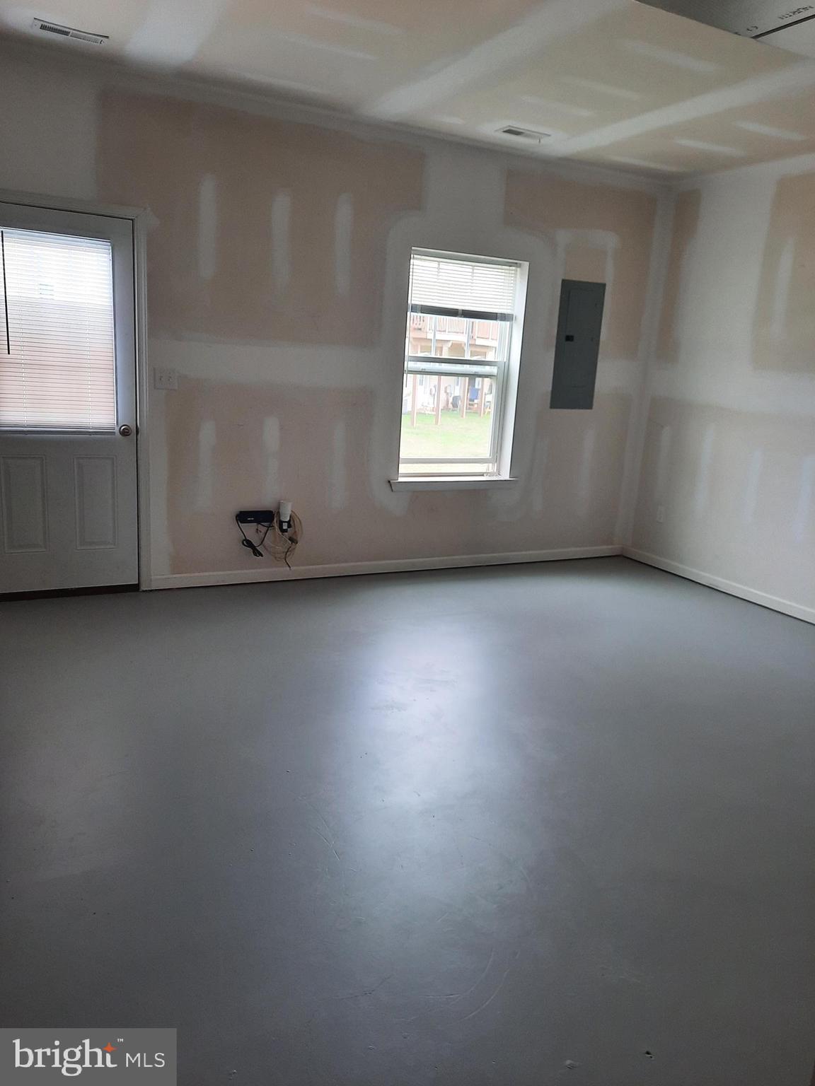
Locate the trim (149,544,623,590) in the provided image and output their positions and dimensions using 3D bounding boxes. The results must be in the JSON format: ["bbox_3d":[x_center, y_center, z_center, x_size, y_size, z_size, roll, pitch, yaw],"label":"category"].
[{"bbox_3d":[0.088,0.150,5.442,3.595,0.082,0.018,-3,15,-26],"label":"trim"}]

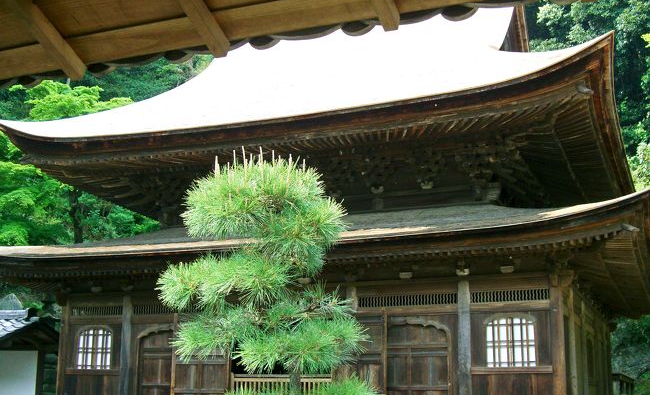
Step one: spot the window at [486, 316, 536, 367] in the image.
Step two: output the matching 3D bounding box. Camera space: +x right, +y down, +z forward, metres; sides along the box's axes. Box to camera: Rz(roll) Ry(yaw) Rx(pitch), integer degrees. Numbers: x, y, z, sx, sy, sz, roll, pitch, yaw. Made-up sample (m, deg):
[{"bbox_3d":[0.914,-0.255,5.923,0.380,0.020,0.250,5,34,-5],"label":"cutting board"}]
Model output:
[{"bbox_3d":[2.438,1.888,11.330,0.640,0.661,0.080,-5,-14,23],"label":"window"}]

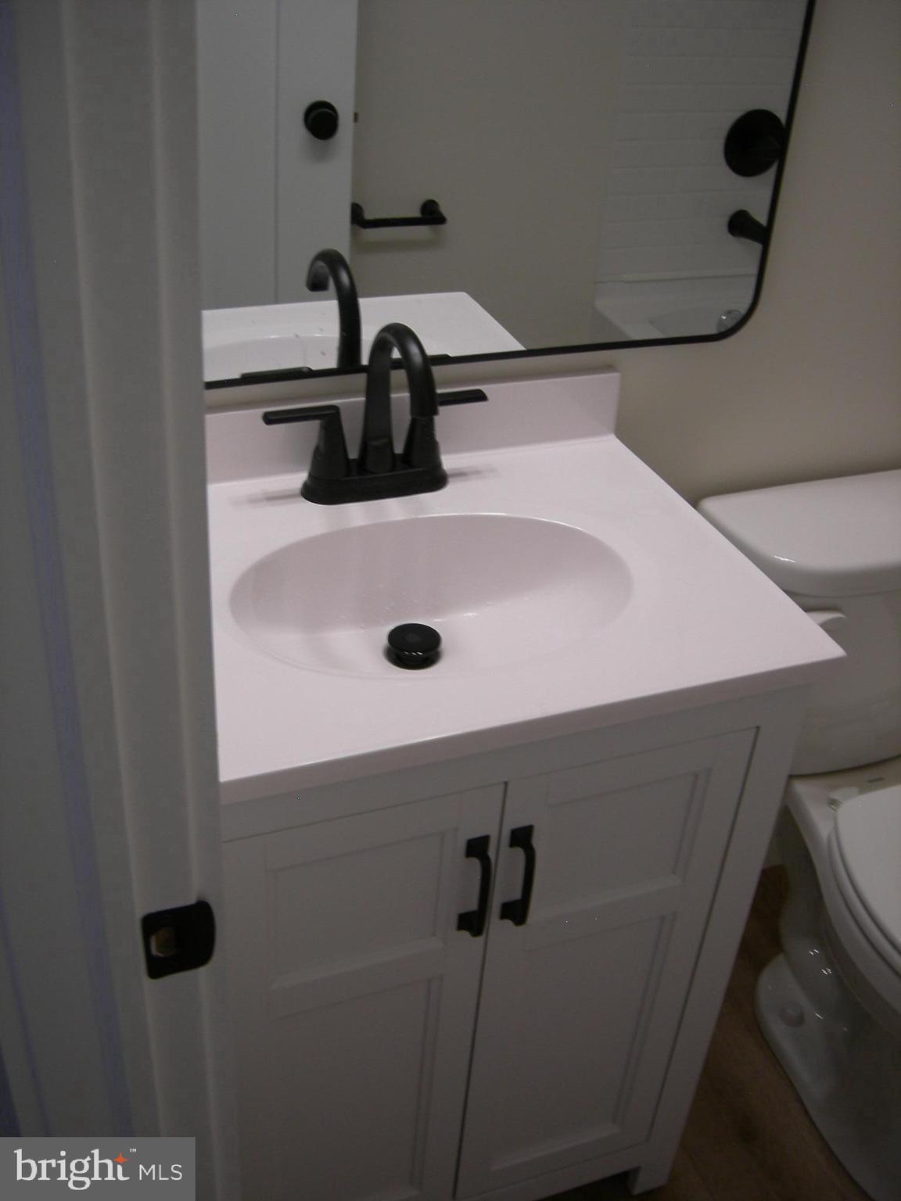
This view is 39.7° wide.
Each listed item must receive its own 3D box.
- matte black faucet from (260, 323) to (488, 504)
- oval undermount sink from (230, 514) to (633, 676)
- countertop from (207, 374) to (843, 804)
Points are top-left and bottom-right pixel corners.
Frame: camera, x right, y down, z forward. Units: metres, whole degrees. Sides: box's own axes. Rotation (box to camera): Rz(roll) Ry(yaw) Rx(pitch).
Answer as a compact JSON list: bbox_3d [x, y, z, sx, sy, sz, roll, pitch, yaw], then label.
[{"bbox_3d":[-0.052,-0.174,1.217,0.240,0.202,0.170,-9,36,-20],"label":"matte black faucet"},{"bbox_3d":[-0.014,0.042,1.197,0.393,0.130,0.264,-9,36,-20],"label":"oval undermount sink"},{"bbox_3d":[-0.020,-0.052,1.175,0.625,0.104,0.471,-9,36,-20],"label":"countertop"}]

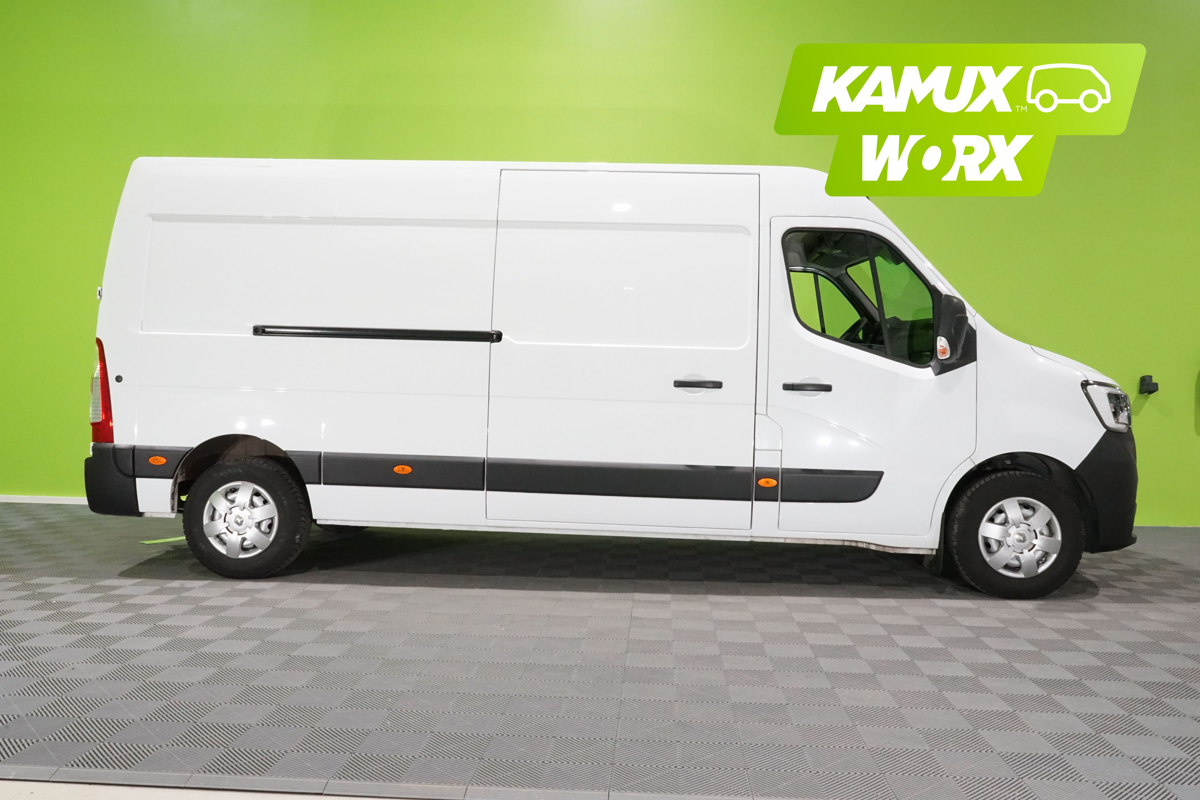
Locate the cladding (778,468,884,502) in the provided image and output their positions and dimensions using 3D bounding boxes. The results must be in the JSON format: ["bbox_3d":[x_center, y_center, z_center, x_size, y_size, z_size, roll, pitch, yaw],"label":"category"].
[{"bbox_3d":[1.252,0.469,5.047,0.551,0.182,0.045,2,1,4],"label":"cladding"}]

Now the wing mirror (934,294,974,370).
[{"bbox_3d":[1.875,-0.365,4.950,0.230,0.400,0.310,1,1,4],"label":"wing mirror"}]

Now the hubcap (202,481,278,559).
[{"bbox_3d":[-2.049,0.682,5.332,0.437,0.437,0.060,1,0,4],"label":"hubcap"}]

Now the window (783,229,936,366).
[{"bbox_3d":[1.416,-0.566,5.133,0.825,0.765,0.130,2,1,4],"label":"window"}]

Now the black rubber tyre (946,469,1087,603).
[{"bbox_3d":[2.277,0.732,5.141,0.690,0.690,0.230,1,1,4],"label":"black rubber tyre"}]

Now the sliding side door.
[{"bbox_3d":[0.130,-0.300,5.205,1.464,1.976,0.220,2,1,4],"label":"sliding side door"}]

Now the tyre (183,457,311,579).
[{"bbox_3d":[-2.044,0.680,5.416,0.690,0.690,0.225,1,0,4],"label":"tyre"}]

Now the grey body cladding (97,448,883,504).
[{"bbox_3d":[-0.676,0.415,5.183,4.420,0.196,0.070,2,1,4],"label":"grey body cladding"}]

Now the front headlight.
[{"bbox_3d":[2.821,0.035,5.225,0.400,0.280,0.420,1,1,4],"label":"front headlight"}]

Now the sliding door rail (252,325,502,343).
[{"bbox_3d":[-1.252,-0.371,5.241,1.422,0.064,0.050,2,1,4],"label":"sliding door rail"}]

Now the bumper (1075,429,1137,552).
[{"bbox_3d":[2.909,0.487,5.967,0.600,0.670,1.990,1,1,4],"label":"bumper"}]

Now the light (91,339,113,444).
[{"bbox_3d":[-2.892,-0.052,5.444,0.190,0.610,0.150,1,1,4],"label":"light"}]

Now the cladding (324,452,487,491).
[{"bbox_3d":[-1.105,0.397,5.233,0.915,0.190,0.045,1,1,4],"label":"cladding"}]

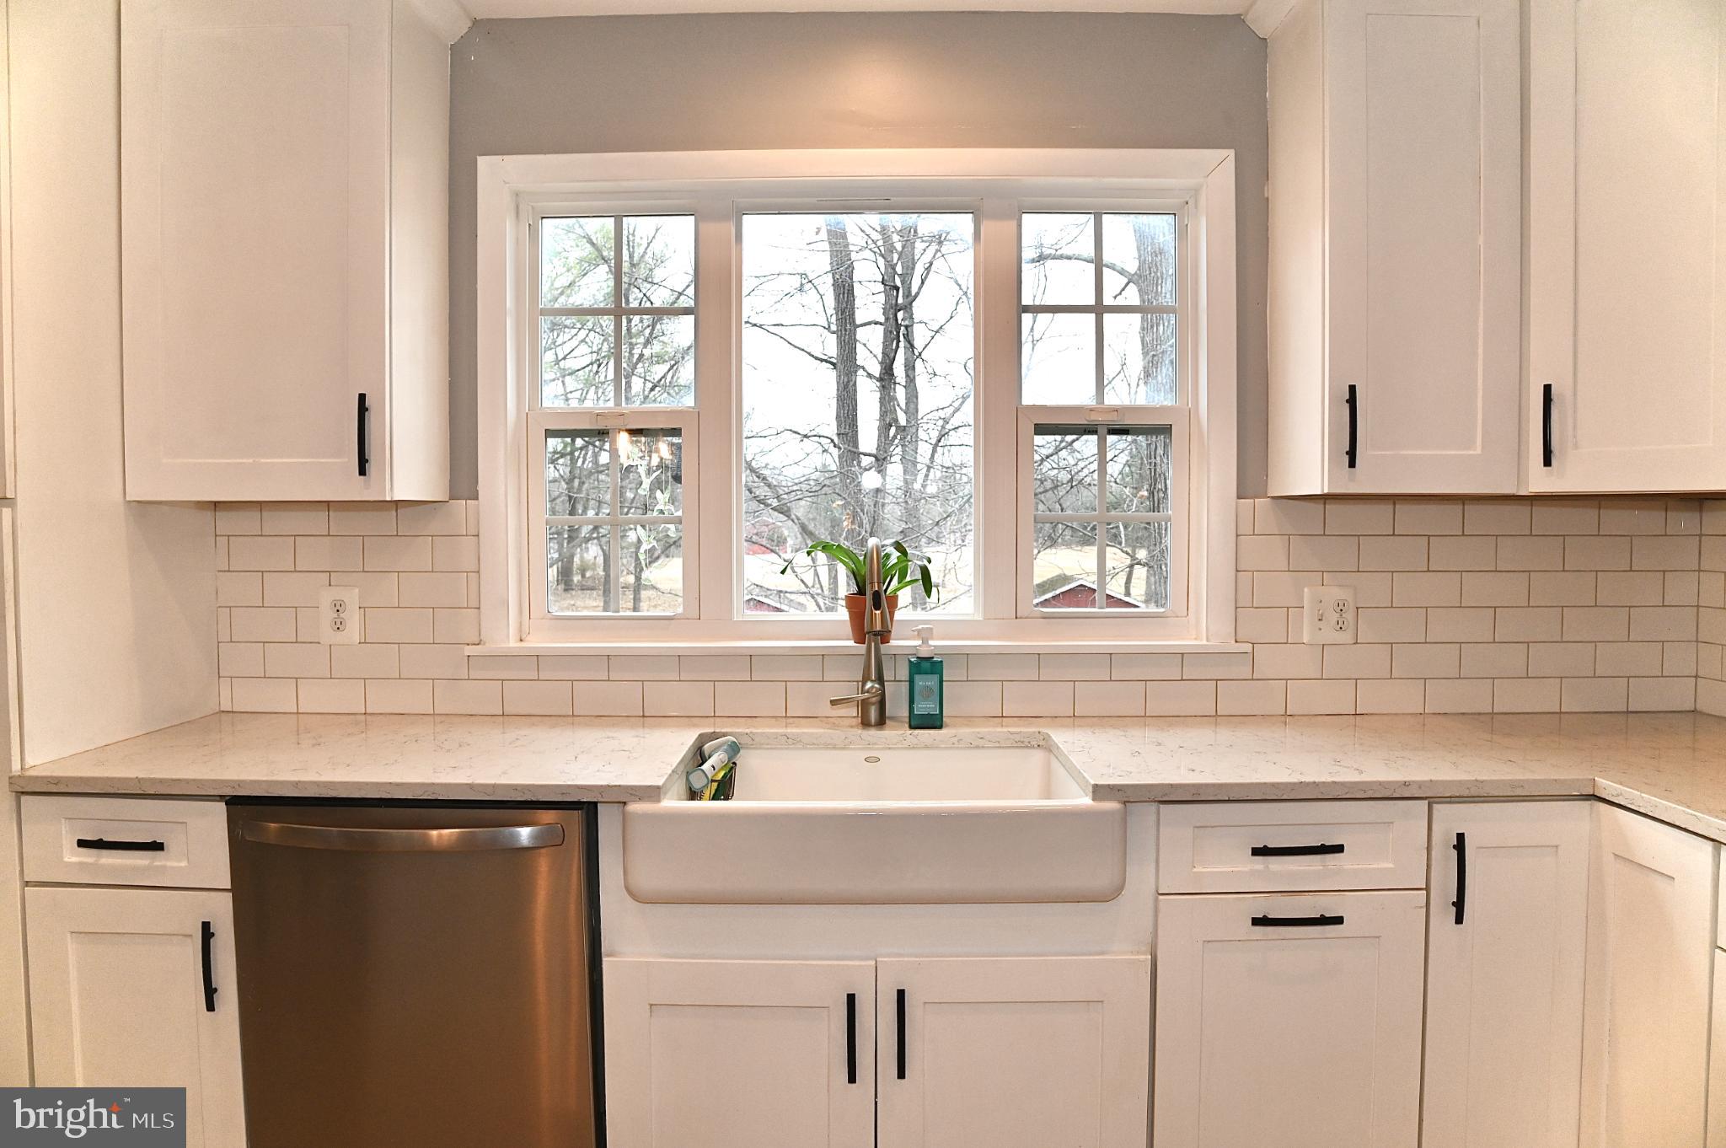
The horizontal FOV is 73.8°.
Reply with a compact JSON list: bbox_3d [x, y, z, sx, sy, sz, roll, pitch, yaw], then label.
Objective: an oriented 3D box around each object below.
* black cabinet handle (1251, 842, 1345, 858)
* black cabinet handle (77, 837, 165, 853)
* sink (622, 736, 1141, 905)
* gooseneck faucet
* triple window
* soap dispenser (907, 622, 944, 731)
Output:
[{"bbox_3d":[0.681,0.431,1.795,0.145,0.013,0.033,0,2,1],"label":"black cabinet handle"},{"bbox_3d":[-1.171,0.428,1.816,0.143,0.013,0.033,0,2,1],"label":"black cabinet handle"},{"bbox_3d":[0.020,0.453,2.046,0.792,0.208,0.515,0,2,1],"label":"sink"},{"bbox_3d":[-0.008,0.122,2.256,0.122,0.386,0.260,0,2,1],"label":"gooseneck faucet"},{"bbox_3d":[-0.006,-0.347,2.519,1.485,0.980,0.085,0,2,1],"label":"triple window"},{"bbox_3d":[0.128,0.208,2.336,0.068,0.208,0.056,0,2,1],"label":"soap dispenser"}]

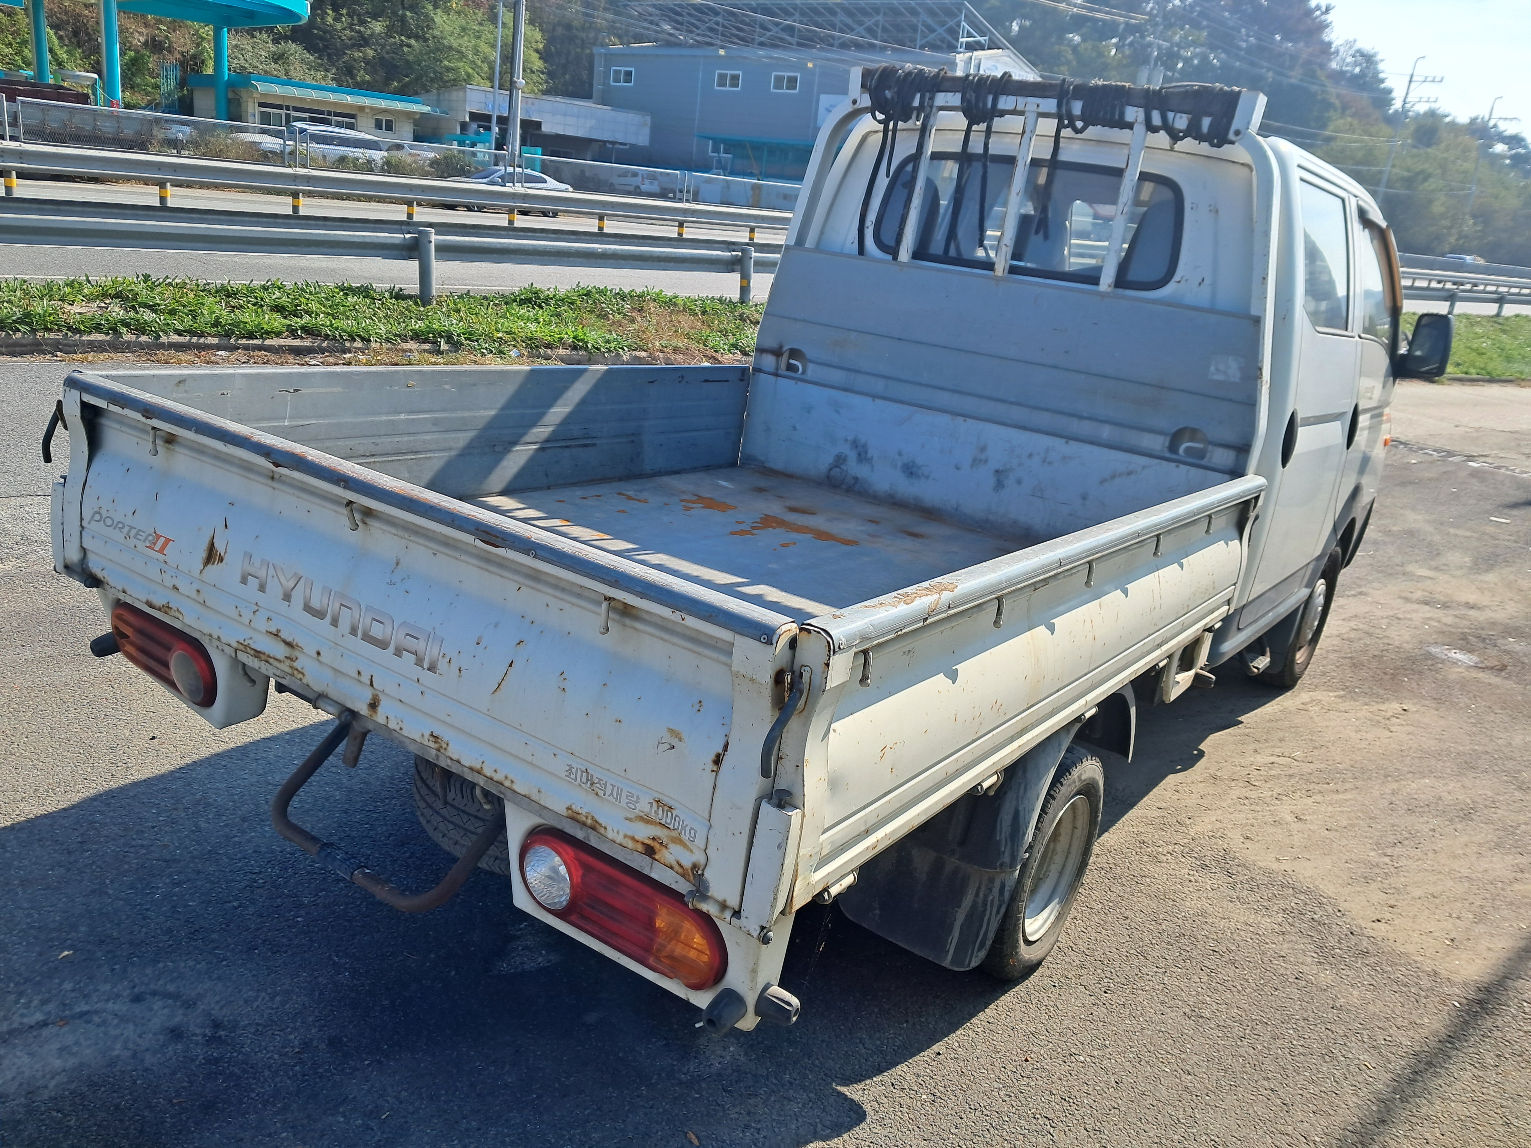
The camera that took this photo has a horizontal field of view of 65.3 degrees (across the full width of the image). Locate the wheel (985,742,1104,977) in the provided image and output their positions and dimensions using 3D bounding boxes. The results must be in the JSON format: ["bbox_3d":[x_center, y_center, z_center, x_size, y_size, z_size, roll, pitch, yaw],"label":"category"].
[{"bbox_3d":[0.629,0.668,2.832,0.150,0.560,0.560,18,18,32],"label":"wheel"}]

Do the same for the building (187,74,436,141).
[{"bbox_3d":[-20.452,-19.760,53.284,7.000,3.586,9.300,-6,22,-36],"label":"building"}]

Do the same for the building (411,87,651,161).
[{"bbox_3d":[-11.916,-21.387,60.089,9.300,4.457,10.500,-3,20,-29],"label":"building"}]

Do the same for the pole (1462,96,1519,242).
[{"bbox_3d":[52.440,-28.418,86.710,2.000,11.500,0.600,18,21,33],"label":"pole"}]

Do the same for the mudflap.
[{"bbox_3d":[0.392,0.525,2.529,0.370,0.500,0.270,18,18,32],"label":"mudflap"}]

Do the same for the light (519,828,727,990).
[{"bbox_3d":[-0.205,0.465,1.684,0.390,0.140,0.070,18,18,32],"label":"light"}]

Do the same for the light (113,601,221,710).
[{"bbox_3d":[-1.162,0.156,2.308,0.390,0.140,0.070,18,18,32],"label":"light"}]

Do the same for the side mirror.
[{"bbox_3d":[2.619,-0.894,4.705,0.200,0.260,0.110,18,18,32],"label":"side mirror"}]

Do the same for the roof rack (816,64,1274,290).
[{"bbox_3d":[0.731,-1.138,3.449,1.340,0.570,0.140,18,18,32],"label":"roof rack"}]

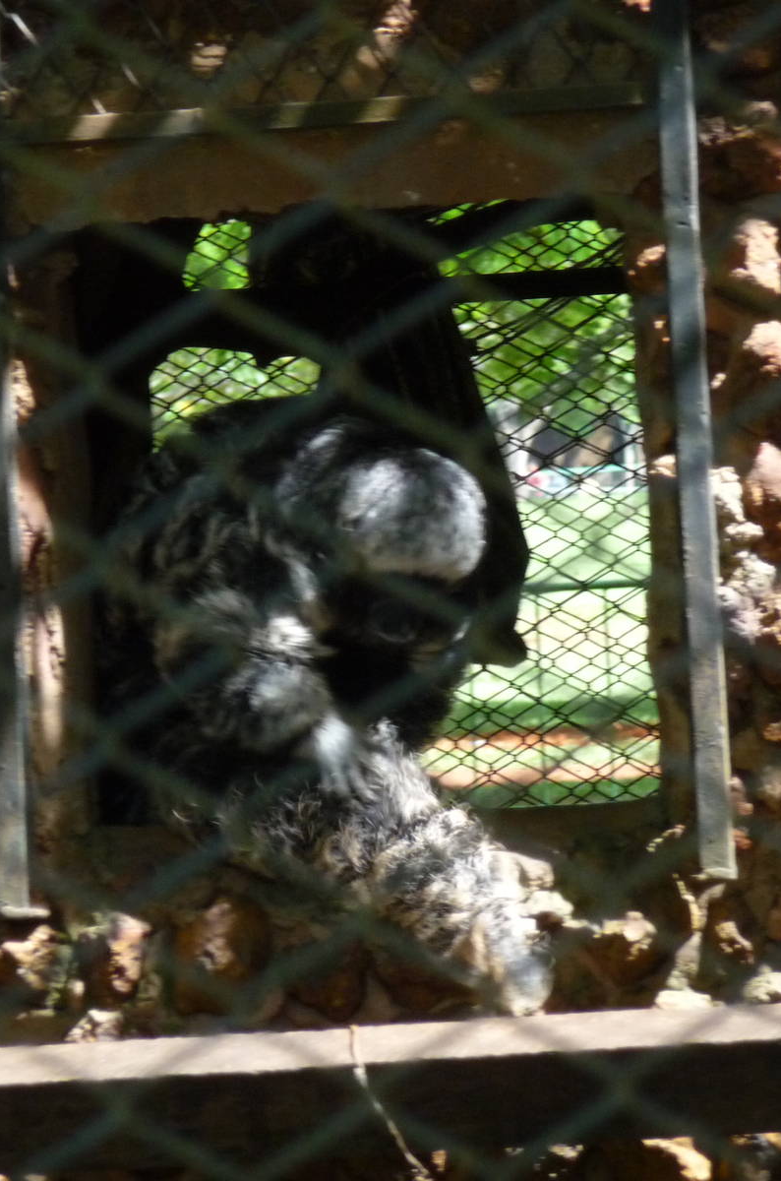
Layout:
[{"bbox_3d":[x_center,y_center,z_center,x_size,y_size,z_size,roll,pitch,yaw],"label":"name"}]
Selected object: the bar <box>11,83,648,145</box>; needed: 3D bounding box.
[{"bbox_3d":[-0.035,-0.271,5.480,0.365,0.014,0.015,-3,1,7],"label":"bar"}]

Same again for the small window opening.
[{"bbox_3d":[-0.013,-0.044,5.550,0.320,0.335,0.120,-3,1,7],"label":"small window opening"}]

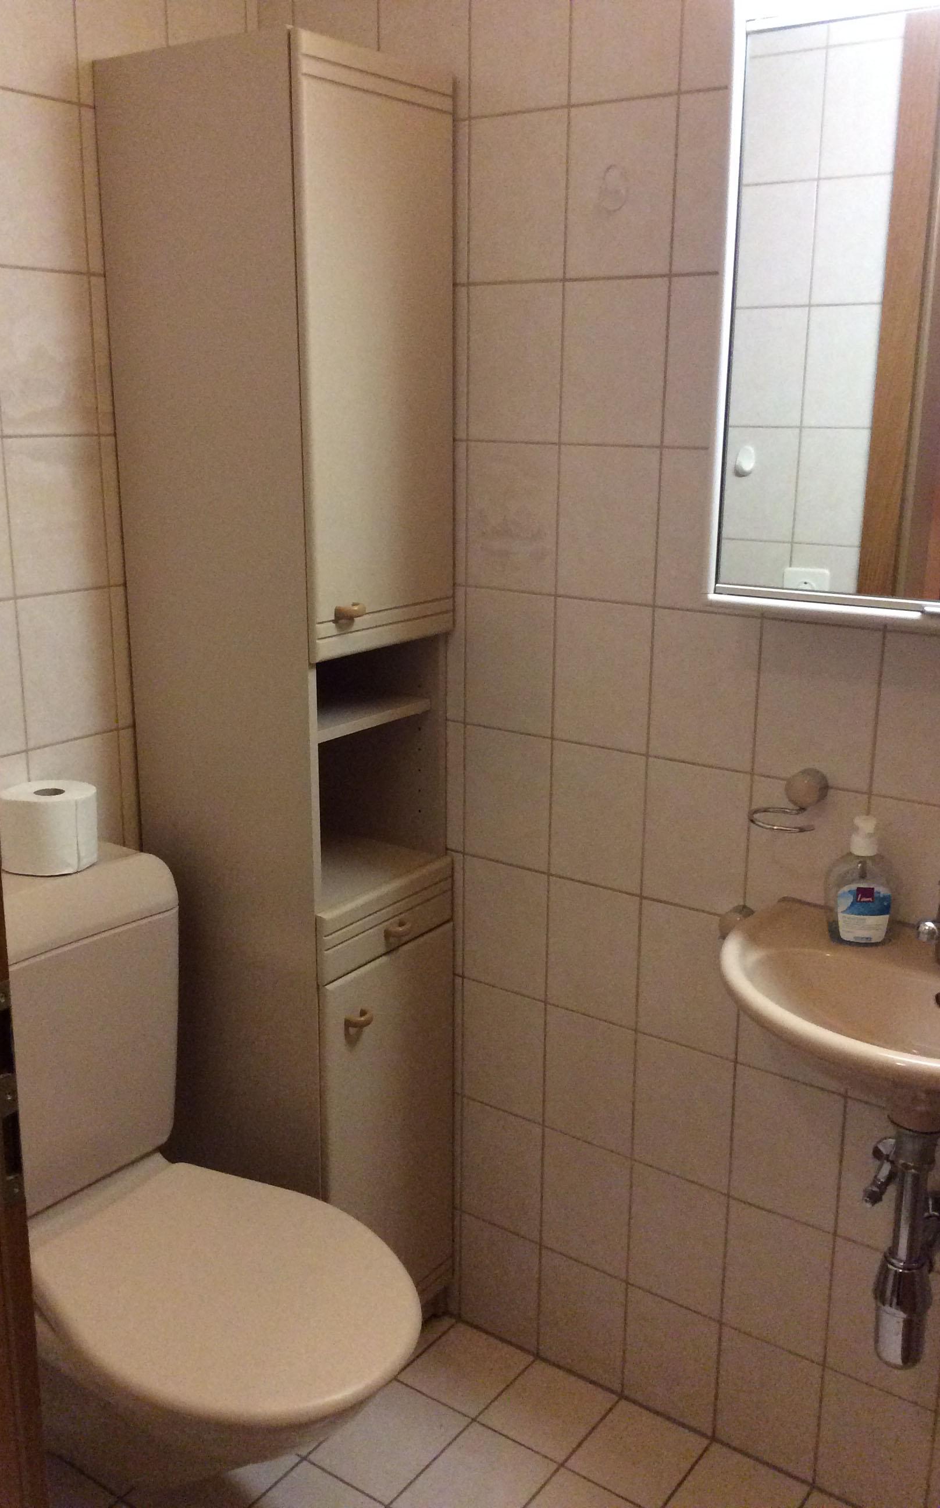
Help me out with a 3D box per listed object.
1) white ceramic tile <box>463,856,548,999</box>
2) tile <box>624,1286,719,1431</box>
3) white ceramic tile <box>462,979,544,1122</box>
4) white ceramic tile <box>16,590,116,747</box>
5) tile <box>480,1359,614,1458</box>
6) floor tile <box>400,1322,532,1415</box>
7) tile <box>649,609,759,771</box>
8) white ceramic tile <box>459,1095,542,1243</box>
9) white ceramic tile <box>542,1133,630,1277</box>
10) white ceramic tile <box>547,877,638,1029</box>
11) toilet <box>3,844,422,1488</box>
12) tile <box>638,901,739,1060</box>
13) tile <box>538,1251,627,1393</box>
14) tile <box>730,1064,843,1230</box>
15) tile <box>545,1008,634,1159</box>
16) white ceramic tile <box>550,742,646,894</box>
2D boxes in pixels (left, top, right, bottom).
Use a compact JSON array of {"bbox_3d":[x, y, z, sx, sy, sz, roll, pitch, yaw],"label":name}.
[{"bbox_3d":[0.055,0.259,2.078,0.151,0.199,0.011,11,18,35],"label":"white ceramic tile"},{"bbox_3d":[0.296,0.886,2.041,0.150,0.197,0.010,11,18,34],"label":"tile"},{"bbox_3d":[0.053,0.455,2.128,0.151,0.199,0.011,11,18,35],"label":"white ceramic tile"},{"bbox_3d":[-0.543,-0.117,1.870,0.011,0.199,0.151,11,18,35],"label":"white ceramic tile"},{"bbox_3d":[0.119,0.982,2.082,0.150,0.010,0.171,11,18,34],"label":"tile"},{"bbox_3d":[-0.004,0.955,2.157,0.149,0.010,0.169,11,18,34],"label":"floor tile"},{"bbox_3d":[0.305,-0.085,1.802,0.151,0.199,0.011,11,18,35],"label":"tile"},{"bbox_3d":[0.051,0.641,2.148,0.148,0.197,0.009,11,18,35],"label":"white ceramic tile"},{"bbox_3d":[0.175,0.674,2.090,0.151,0.199,0.011,11,18,35],"label":"white ceramic tile"},{"bbox_3d":[0.178,0.281,1.971,0.150,0.199,0.010,11,18,34],"label":"white ceramic tile"},{"bbox_3d":[-0.358,0.609,1.738,0.678,0.800,0.390,11,18,34],"label":"toilet"},{"bbox_3d":[0.301,0.305,1.885,0.150,0.199,0.010,11,18,34],"label":"tile"},{"bbox_3d":[0.172,0.858,2.114,0.148,0.197,0.009,11,18,35],"label":"tile"},{"bbox_3d":[0.425,0.526,1.864,0.151,0.199,0.011,11,18,35],"label":"tile"},{"bbox_3d":[0.175,0.470,2.011,0.148,0.197,0.009,11,18,35],"label":"tile"},{"bbox_3d":[0.179,0.087,1.919,0.150,0.199,0.010,11,18,34],"label":"white ceramic tile"}]

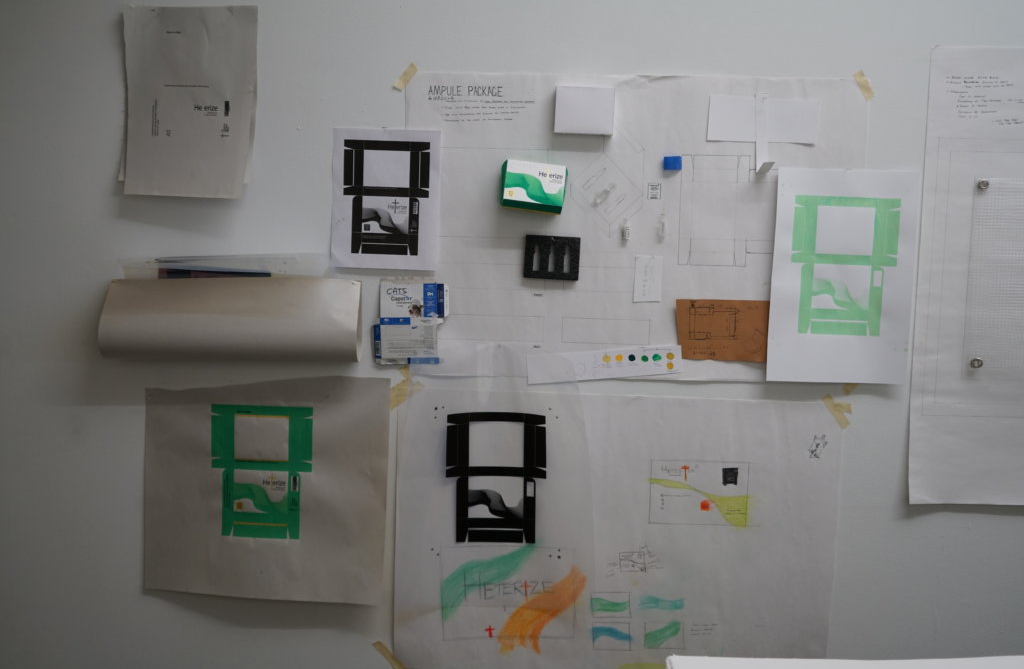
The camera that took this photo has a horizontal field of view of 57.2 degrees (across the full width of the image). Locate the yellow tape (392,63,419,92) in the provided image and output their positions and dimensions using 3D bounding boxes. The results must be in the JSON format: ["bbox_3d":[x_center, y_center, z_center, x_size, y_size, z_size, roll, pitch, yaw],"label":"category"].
[{"bbox_3d":[-0.212,-0.513,1.870,0.019,0.061,0.005,34,6,-2],"label":"yellow tape"}]

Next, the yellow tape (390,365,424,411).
[{"bbox_3d":[-0.217,0.109,1.933,0.073,0.089,0.007,2,6,2],"label":"yellow tape"}]

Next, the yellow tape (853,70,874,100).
[{"bbox_3d":[0.691,-0.488,1.844,0.019,0.057,0.005,-25,5,4],"label":"yellow tape"}]

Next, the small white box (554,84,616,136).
[{"bbox_3d":[0.144,-0.441,1.857,0.114,0.088,0.024,2,6,2],"label":"small white box"}]

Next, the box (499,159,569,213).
[{"bbox_3d":[0.045,-0.291,1.852,0.117,0.091,0.026,8,-21,-2],"label":"box"}]

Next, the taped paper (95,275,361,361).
[{"bbox_3d":[-0.565,-0.029,1.891,0.519,0.158,0.085,1,6,2],"label":"taped paper"}]

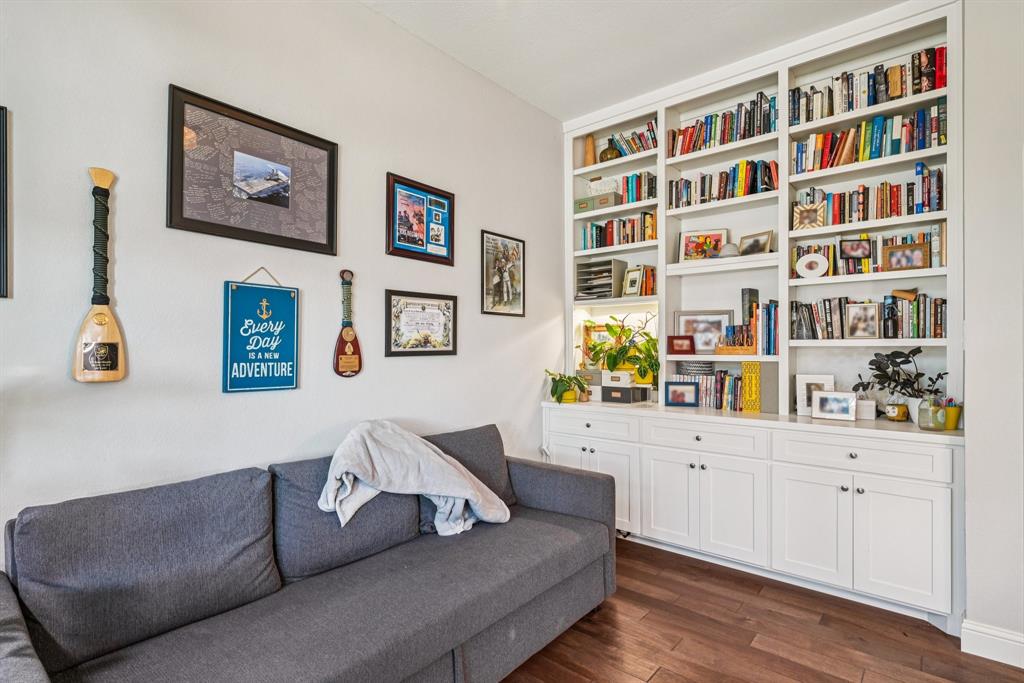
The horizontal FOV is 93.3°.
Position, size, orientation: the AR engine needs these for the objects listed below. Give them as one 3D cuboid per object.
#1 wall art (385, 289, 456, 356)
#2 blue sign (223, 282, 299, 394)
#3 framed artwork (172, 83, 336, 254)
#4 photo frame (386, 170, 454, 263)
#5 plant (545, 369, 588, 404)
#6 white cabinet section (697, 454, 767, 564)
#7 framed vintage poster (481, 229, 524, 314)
[{"bbox_3d":[-0.494,-0.095,2.701,0.022,0.351,0.496,0,-1,39],"label":"wall art"},{"bbox_3d":[-1.046,-0.015,2.029,0.020,0.441,0.295,0,-1,39],"label":"blue sign"},{"bbox_3d":[-1.045,-0.669,2.027,0.033,0.526,0.663,0,-1,39],"label":"framed artwork"},{"bbox_3d":[-0.500,-0.659,2.693,0.030,0.427,0.460,0,-1,39],"label":"photo frame"},{"bbox_3d":[0.400,0.328,3.540,0.290,0.265,0.260,0,-1,39],"label":"plant"},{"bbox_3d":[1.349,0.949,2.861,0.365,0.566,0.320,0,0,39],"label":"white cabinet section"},{"bbox_3d":[-0.053,-0.439,3.240,0.022,0.537,0.434,0,-1,39],"label":"framed vintage poster"}]

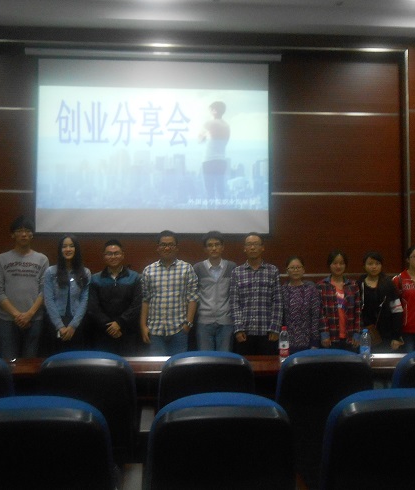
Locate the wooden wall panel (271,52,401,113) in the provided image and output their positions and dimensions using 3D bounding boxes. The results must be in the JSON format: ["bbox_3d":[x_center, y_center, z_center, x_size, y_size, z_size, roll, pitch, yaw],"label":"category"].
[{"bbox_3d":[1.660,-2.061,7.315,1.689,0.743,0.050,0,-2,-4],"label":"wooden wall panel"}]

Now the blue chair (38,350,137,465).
[{"bbox_3d":[-0.620,1.035,3.092,0.540,0.980,0.600,0,-2,-4],"label":"blue chair"}]

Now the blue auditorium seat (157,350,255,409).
[{"bbox_3d":[-0.022,1.035,3.099,0.540,0.980,0.600,0,-2,-4],"label":"blue auditorium seat"}]

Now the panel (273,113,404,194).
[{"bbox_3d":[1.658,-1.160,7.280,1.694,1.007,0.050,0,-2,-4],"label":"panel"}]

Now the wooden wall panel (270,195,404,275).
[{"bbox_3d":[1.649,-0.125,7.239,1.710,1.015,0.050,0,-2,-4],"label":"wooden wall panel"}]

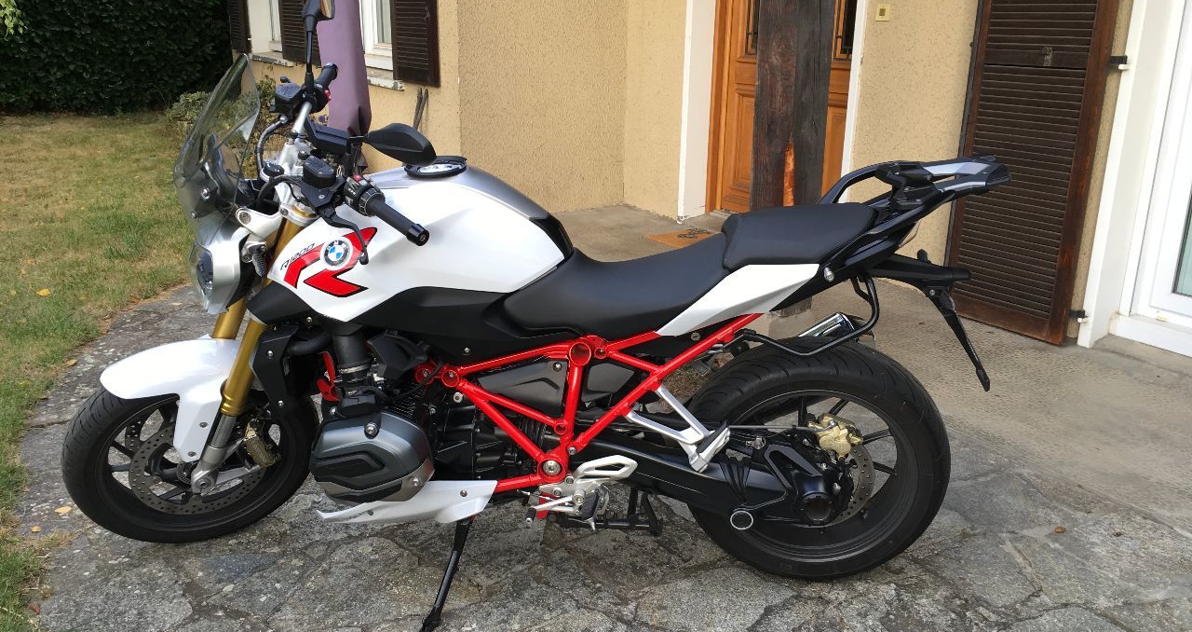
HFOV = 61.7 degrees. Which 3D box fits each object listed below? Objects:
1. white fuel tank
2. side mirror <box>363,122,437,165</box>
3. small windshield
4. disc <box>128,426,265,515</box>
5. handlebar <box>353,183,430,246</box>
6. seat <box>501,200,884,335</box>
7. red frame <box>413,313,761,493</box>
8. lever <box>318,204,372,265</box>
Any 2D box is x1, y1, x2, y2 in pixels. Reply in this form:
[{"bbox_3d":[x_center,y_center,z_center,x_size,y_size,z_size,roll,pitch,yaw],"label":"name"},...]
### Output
[{"bbox_3d":[-0.366,-0.194,2.202,0.630,0.300,0.420,1,24,5],"label":"white fuel tank"},{"bbox_3d":[-0.352,-0.313,1.822,0.180,0.075,0.060,25,45,38],"label":"side mirror"},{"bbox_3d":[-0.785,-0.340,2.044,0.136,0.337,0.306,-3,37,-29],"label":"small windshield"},{"bbox_3d":[-0.966,0.372,2.445,0.320,0.320,0.015,-15,43,-20],"label":"disc"},{"bbox_3d":[-0.406,-0.215,1.960,0.205,0.060,0.060,36,50,22],"label":"handlebar"},{"bbox_3d":[0.195,-0.123,2.175,0.765,0.250,0.310,1,24,5],"label":"seat"},{"bbox_3d":[0.012,0.144,2.315,0.785,0.455,0.300,1,24,5],"label":"red frame"},{"bbox_3d":[-0.495,-0.168,1.975,0.045,0.038,0.196,-26,55,-29],"label":"lever"}]

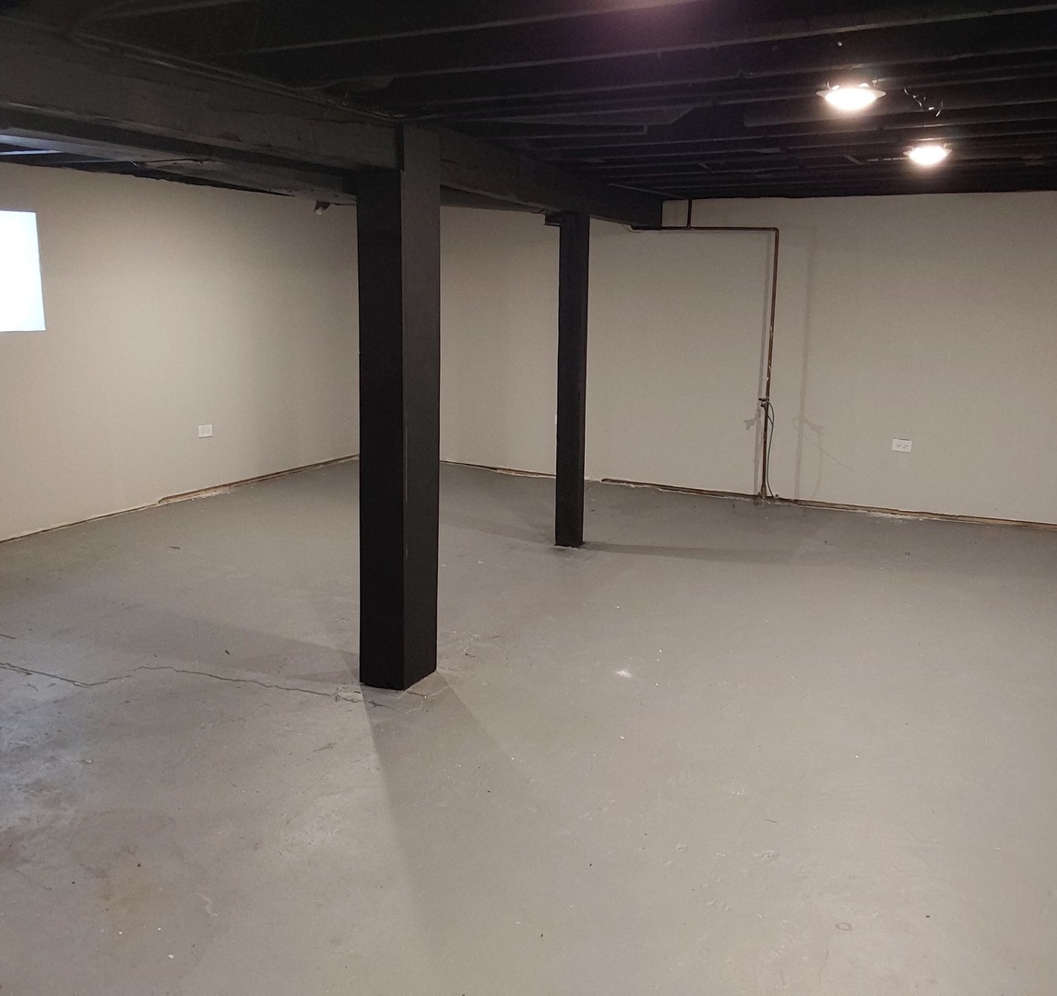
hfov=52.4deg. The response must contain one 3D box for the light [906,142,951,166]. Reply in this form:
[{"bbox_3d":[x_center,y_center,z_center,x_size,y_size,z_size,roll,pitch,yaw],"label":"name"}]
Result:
[{"bbox_3d":[1.570,-1.350,4.216,0.200,0.080,0.200,6,13,25],"label":"light"}]

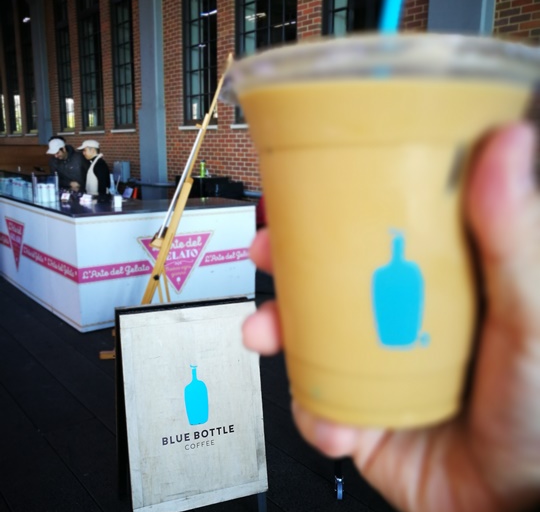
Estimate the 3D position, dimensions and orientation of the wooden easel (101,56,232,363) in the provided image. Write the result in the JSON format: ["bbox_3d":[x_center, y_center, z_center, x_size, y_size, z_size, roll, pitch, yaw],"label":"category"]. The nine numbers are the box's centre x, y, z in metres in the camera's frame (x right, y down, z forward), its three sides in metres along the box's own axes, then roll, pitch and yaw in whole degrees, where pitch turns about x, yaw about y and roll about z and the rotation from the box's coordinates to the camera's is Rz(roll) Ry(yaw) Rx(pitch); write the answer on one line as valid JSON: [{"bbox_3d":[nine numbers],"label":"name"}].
[{"bbox_3d":[-0.766,-0.370,4.185,0.990,2.180,0.540,0,11,-5],"label":"wooden easel"}]

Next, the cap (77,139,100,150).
[{"bbox_3d":[-2.104,-1.284,6.500,0.265,0.118,0.180,-9,14,-24],"label":"cap"}]

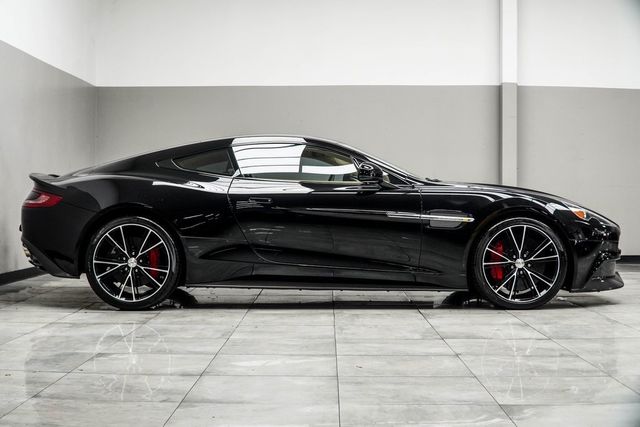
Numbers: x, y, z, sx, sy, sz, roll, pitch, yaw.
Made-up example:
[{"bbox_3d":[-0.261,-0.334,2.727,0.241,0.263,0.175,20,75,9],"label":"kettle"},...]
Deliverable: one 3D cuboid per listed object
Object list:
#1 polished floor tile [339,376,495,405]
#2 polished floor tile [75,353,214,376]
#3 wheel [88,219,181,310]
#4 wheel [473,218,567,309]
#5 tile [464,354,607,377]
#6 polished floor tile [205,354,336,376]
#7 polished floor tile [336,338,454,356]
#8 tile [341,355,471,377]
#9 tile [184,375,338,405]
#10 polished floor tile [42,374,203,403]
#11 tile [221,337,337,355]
[{"bbox_3d":[0.381,0.734,3.389,0.602,0.012,0.487,0,1,1],"label":"polished floor tile"},{"bbox_3d":[-0.820,0.720,3.884,0.602,0.012,0.487,0,1,1],"label":"polished floor tile"},{"bbox_3d":[-1.320,0.347,5.915,0.680,0.680,0.290,0,1,1],"label":"wheel"},{"bbox_3d":[1.413,0.350,5.897,0.680,0.680,0.255,0,1,1],"label":"wheel"},{"bbox_3d":[0.988,0.728,3.866,0.602,0.012,0.487,0,1,1],"label":"tile"},{"bbox_3d":[-0.217,0.723,3.878,0.602,0.012,0.487,0,1,1],"label":"polished floor tile"},{"bbox_3d":[0.390,0.717,4.356,0.602,0.012,0.487,0,1,1],"label":"polished floor tile"},{"bbox_3d":[0.385,0.725,3.872,0.602,0.012,0.487,0,1,1],"label":"tile"},{"bbox_3d":[-0.222,0.731,3.394,0.602,0.012,0.487,0,1,1],"label":"tile"},{"bbox_3d":[-0.824,0.729,3.400,0.602,0.012,0.487,0,1,1],"label":"polished floor tile"},{"bbox_3d":[-0.212,0.714,4.361,0.602,0.012,0.487,0,1,1],"label":"tile"}]

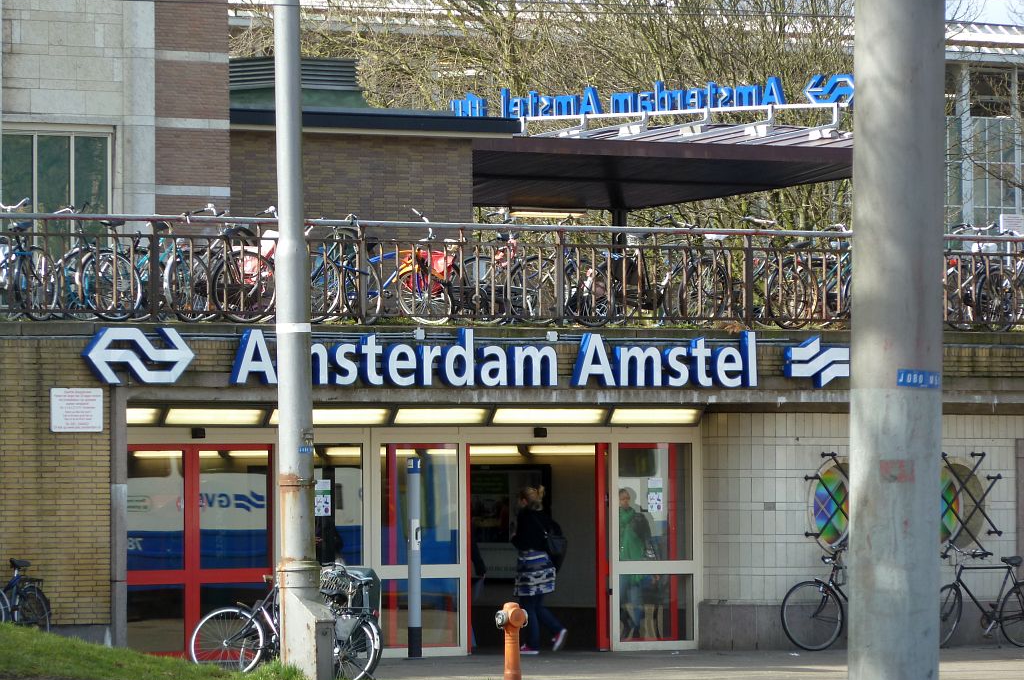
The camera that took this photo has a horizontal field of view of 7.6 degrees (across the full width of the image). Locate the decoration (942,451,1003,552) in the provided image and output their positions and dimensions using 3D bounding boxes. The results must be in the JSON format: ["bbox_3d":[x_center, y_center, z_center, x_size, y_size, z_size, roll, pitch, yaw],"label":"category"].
[{"bbox_3d":[4.690,1.732,80.976,1.080,1.100,0.220,0,-1,-42],"label":"decoration"}]

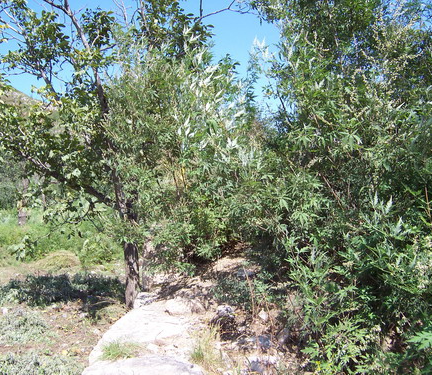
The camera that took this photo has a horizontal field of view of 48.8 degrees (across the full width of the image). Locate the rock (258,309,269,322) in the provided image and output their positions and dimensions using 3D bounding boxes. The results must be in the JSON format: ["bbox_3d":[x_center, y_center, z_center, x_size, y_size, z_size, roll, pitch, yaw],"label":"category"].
[{"bbox_3d":[0.493,1.329,4.950,0.105,0.120,0.100,0,2,0],"label":"rock"}]

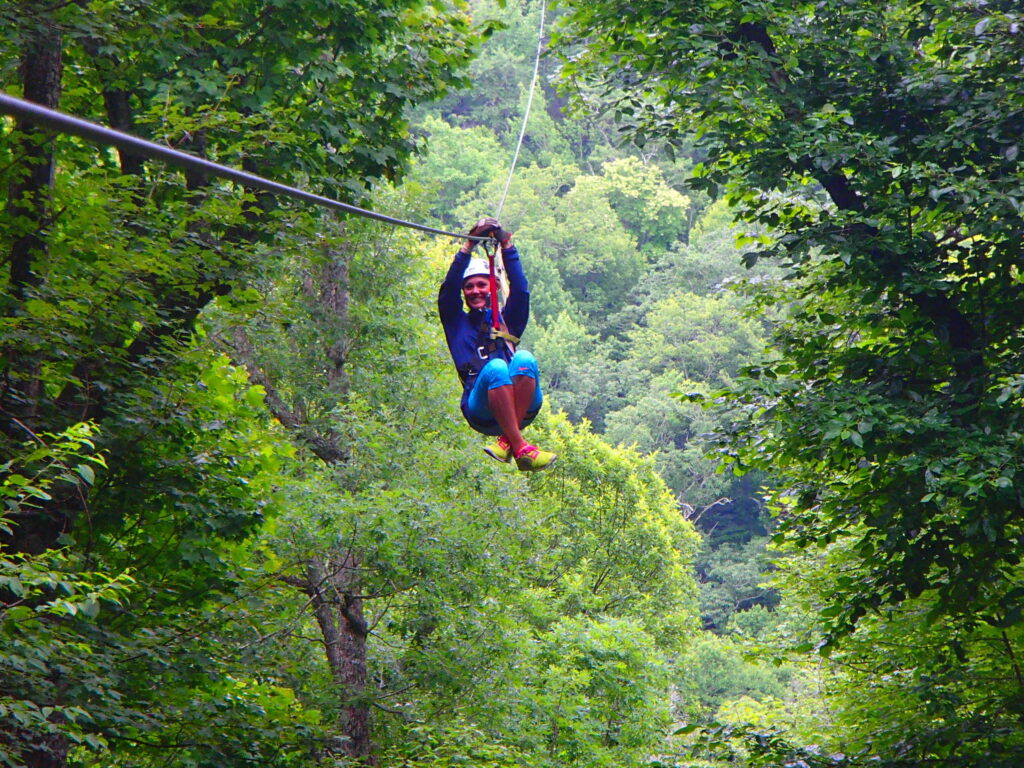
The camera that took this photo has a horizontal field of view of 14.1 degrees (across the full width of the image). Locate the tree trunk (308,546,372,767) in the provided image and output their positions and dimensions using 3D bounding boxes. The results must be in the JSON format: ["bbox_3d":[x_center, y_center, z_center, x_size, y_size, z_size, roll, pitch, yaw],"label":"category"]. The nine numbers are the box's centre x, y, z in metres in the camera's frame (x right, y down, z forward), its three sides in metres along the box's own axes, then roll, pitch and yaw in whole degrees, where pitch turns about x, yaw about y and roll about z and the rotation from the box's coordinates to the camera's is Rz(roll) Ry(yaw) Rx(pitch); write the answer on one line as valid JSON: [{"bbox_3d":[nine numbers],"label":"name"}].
[{"bbox_3d":[-1.703,2.708,41.000,0.634,2.099,0.450,0,0,0],"label":"tree trunk"}]

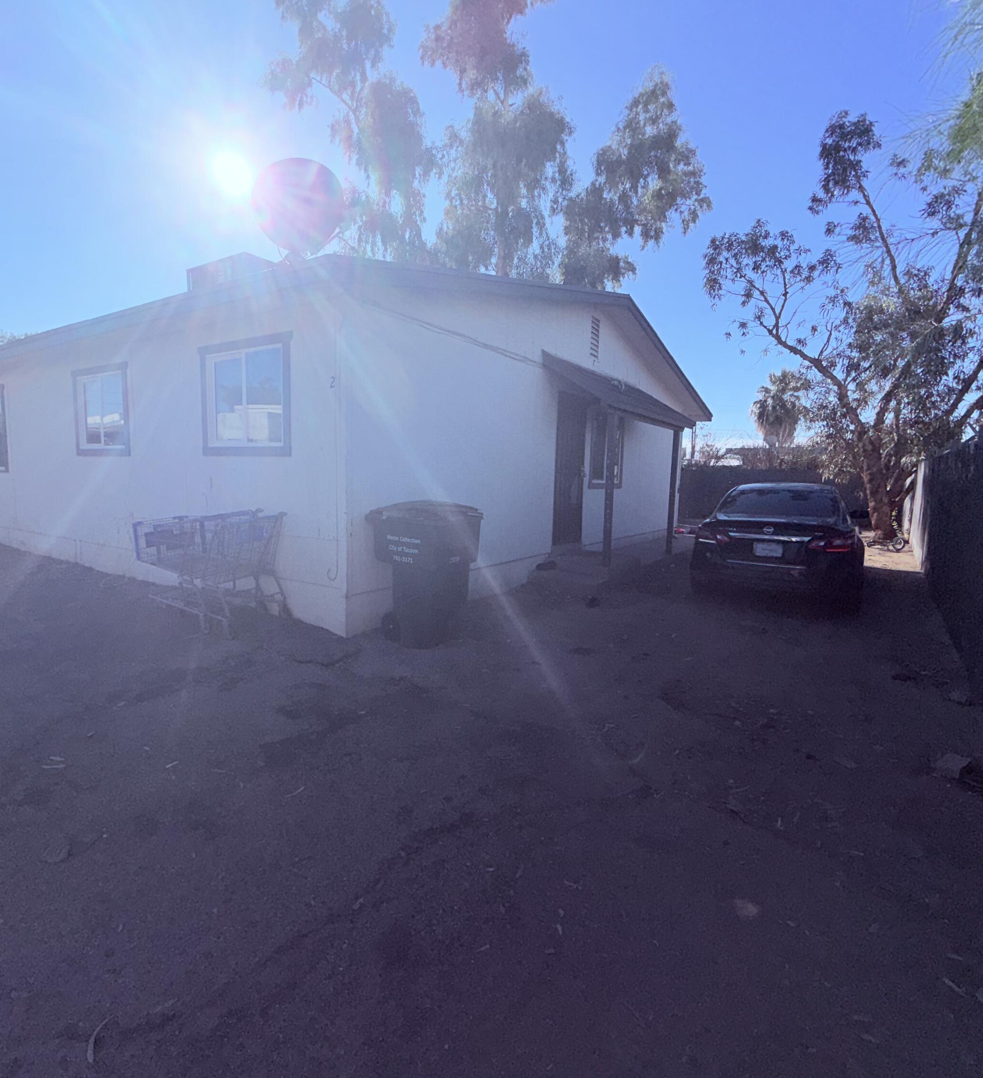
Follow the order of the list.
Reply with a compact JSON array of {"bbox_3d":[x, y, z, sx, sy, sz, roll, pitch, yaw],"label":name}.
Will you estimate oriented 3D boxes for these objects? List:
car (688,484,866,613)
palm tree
[{"bbox_3d":[4.442,-0.068,8.578,1.840,1.470,4.860,5,7,33],"label":"car"},{"bbox_3d":[15.831,-5.464,32.409,3.000,7.600,3.000,5,7,33],"label":"palm tree"}]

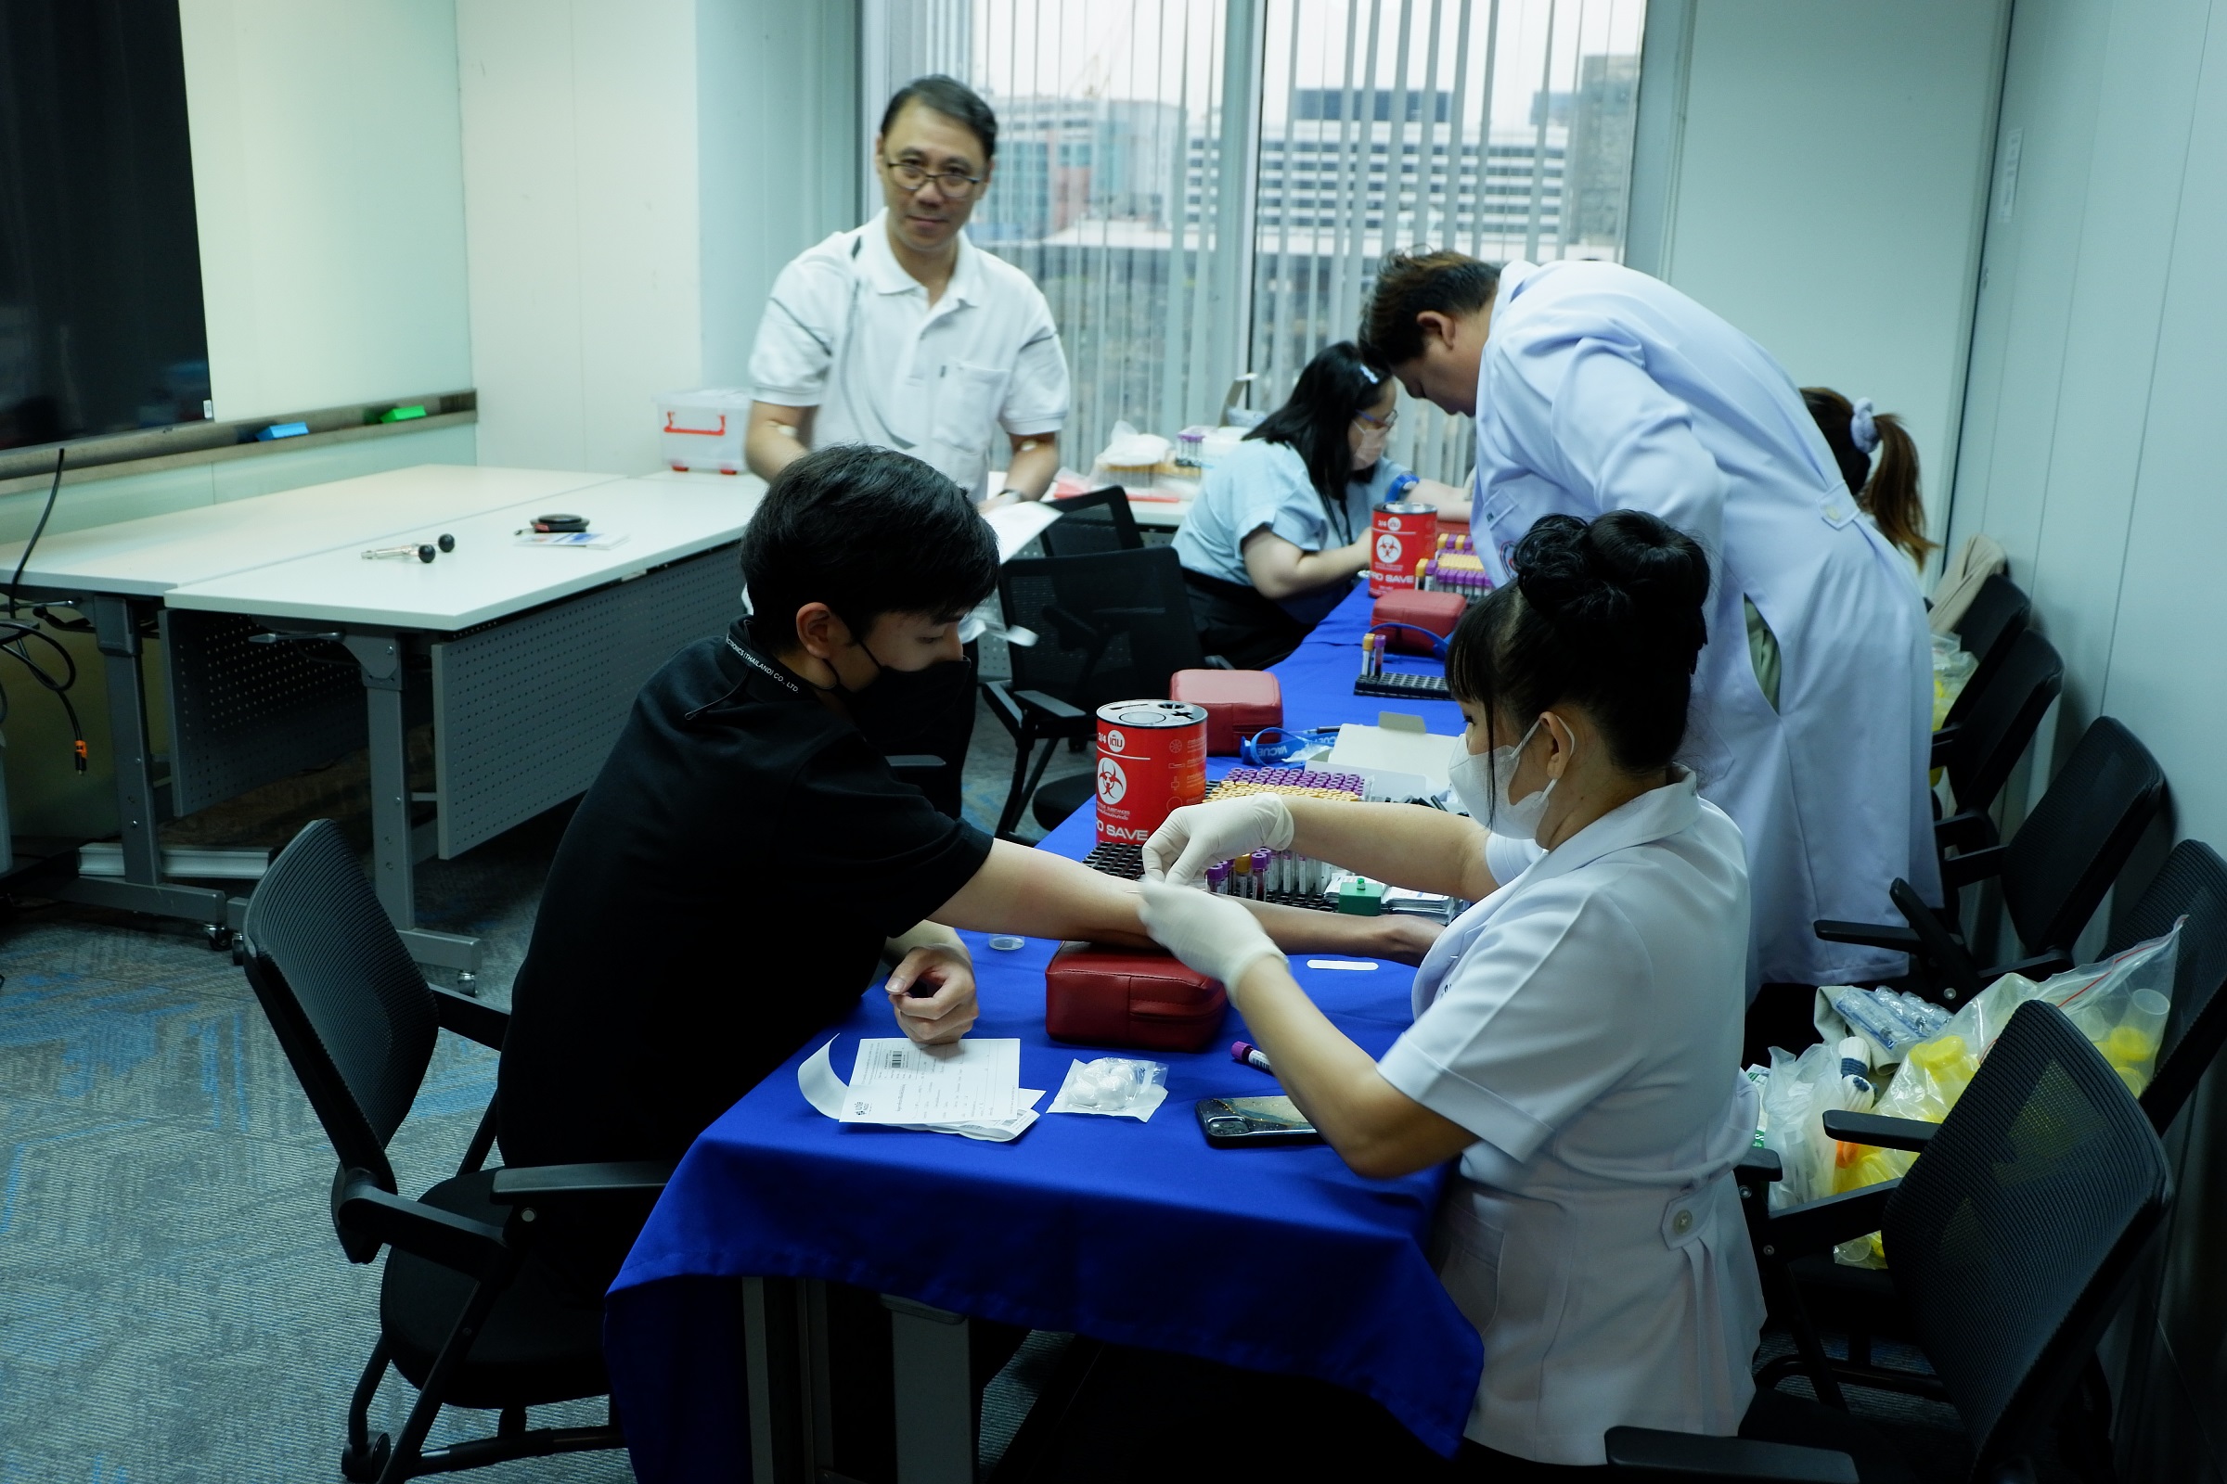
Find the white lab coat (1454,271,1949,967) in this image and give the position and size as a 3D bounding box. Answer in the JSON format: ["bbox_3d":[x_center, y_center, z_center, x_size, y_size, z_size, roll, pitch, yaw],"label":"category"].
[{"bbox_3d":[0.824,-0.183,2.843,0.650,0.950,0.540,8,16,24],"label":"white lab coat"}]

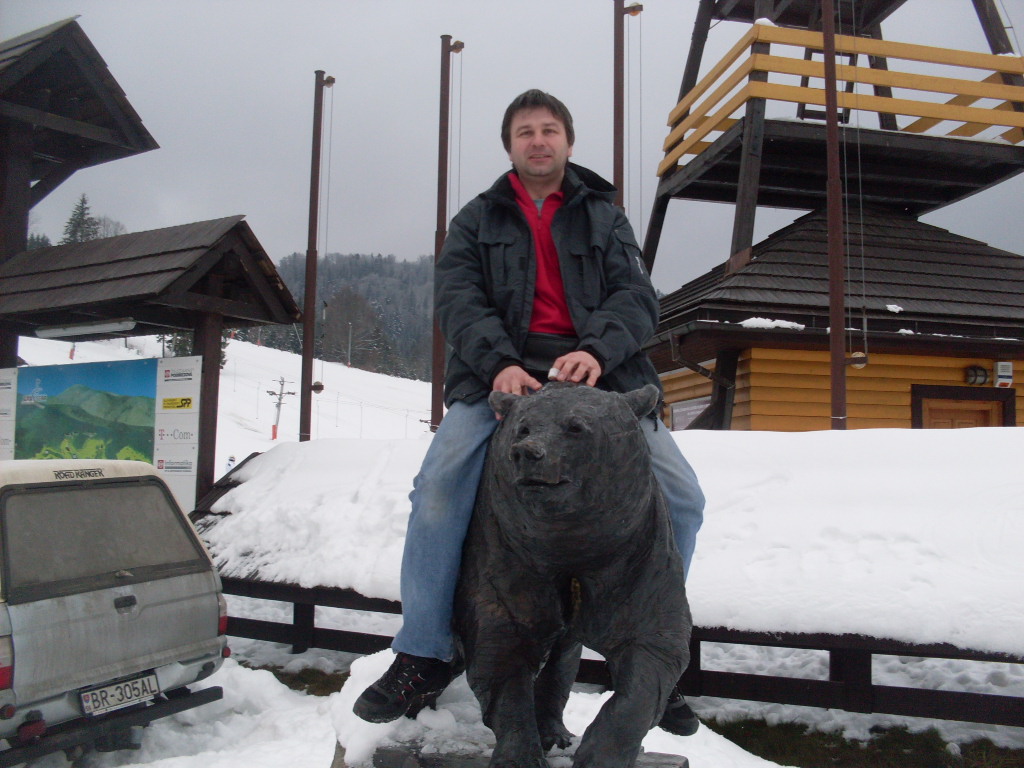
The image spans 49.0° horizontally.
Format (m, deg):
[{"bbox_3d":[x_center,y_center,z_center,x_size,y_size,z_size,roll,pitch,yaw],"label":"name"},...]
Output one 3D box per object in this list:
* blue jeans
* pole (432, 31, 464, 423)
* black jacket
[{"bbox_3d":[0.085,0.335,2.900,0.770,0.730,0.560,2,-8,-7],"label":"blue jeans"},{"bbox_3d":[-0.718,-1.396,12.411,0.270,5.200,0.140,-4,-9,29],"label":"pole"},{"bbox_3d":[0.097,-0.260,2.970,0.590,0.670,0.460,1,-8,-5],"label":"black jacket"}]

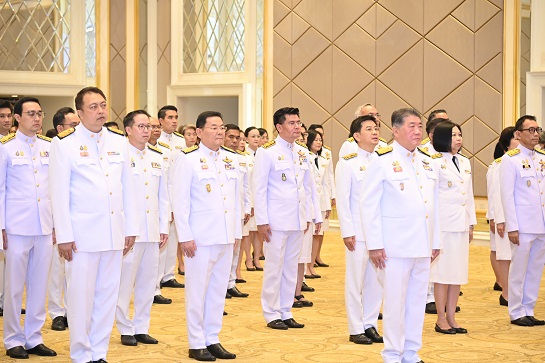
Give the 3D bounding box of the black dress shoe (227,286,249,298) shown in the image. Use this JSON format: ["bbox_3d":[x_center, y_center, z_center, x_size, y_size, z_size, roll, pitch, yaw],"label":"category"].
[{"bbox_3d":[-0.330,1.038,13.221,0.280,0.100,0.100,2,3,38],"label":"black dress shoe"}]

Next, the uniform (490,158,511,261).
[{"bbox_3d":[2.150,0.229,12.490,0.430,0.925,0.280,-2,3,-43],"label":"uniform"}]

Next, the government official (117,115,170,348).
[{"bbox_3d":[-0.982,0.337,10.321,0.500,1.726,0.320,-2,3,-41],"label":"government official"}]

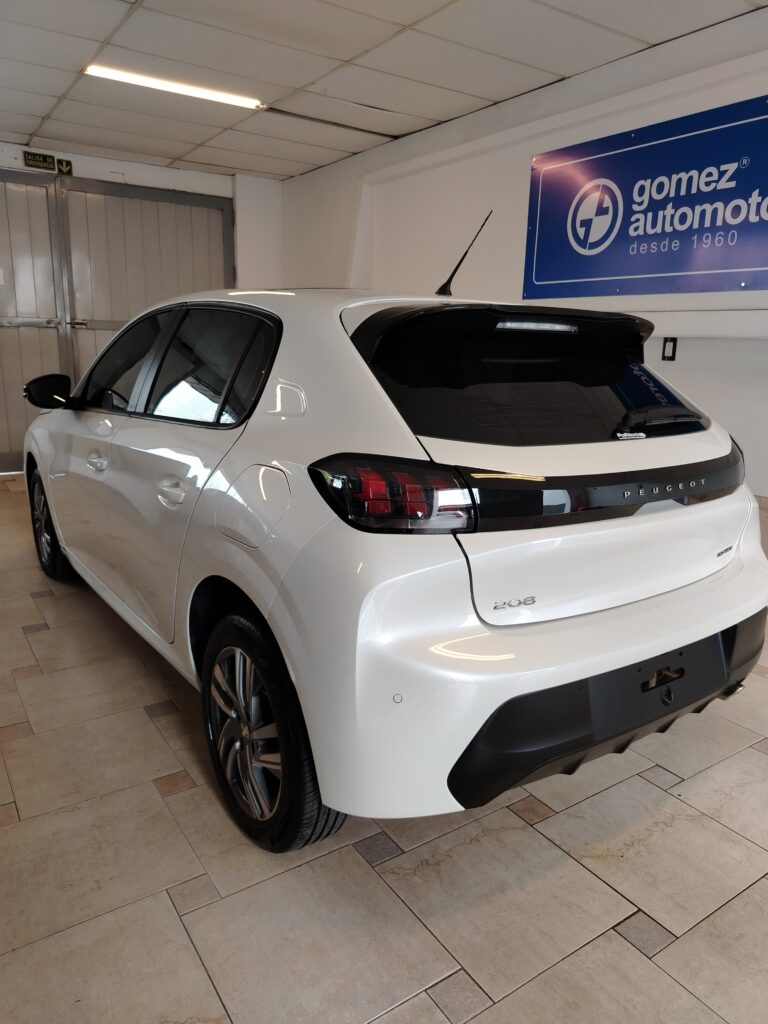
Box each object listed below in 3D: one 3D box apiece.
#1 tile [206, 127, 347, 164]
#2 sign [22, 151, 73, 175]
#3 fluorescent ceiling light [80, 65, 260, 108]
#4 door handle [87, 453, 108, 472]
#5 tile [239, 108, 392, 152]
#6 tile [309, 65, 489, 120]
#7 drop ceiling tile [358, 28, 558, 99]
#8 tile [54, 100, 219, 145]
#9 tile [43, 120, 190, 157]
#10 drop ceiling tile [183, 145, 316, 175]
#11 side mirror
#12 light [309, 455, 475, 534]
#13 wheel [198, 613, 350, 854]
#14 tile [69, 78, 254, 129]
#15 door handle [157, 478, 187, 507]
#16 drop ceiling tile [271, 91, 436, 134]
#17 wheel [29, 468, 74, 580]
[{"bbox_3d":[-0.922,-3.190,6.232,1.200,0.020,0.605,-8,16,-34],"label":"tile"},{"bbox_3d":[-2.998,-3.112,6.353,0.390,0.150,0.012,-7,16,-33],"label":"sign"},{"bbox_3d":[-1.345,-2.810,4.710,1.200,0.055,0.070,-8,16,-34],"label":"fluorescent ceiling light"},{"bbox_3d":[-1.068,-0.186,2.648,0.045,0.072,0.195,-8,16,-35],"label":"door handle"},{"bbox_3d":[-0.578,-3.104,5.824,1.210,0.021,0.603,-8,17,-34],"label":"tile"},{"bbox_3d":[0.116,-2.856,4.857,1.210,0.021,0.603,-8,17,-34],"label":"tile"},{"bbox_3d":[0.463,-2.732,4.373,1.210,0.021,0.603,-8,17,-34],"label":"drop ceiling tile"},{"bbox_3d":[-1.940,-3.080,5.617,1.210,0.021,0.603,-8,17,-34],"label":"tile"},{"bbox_3d":[-2.287,-3.204,6.101,1.210,0.021,0.603,-8,17,-34],"label":"tile"},{"bbox_3d":[-1.266,-3.317,6.722,1.200,0.020,0.605,-8,16,-34],"label":"drop ceiling tile"},{"bbox_3d":[-1.422,-0.512,3.016,0.195,0.145,0.115,-8,16,-35],"label":"side mirror"},{"bbox_3d":[0.008,-0.045,1.454,0.280,0.155,0.220,-6,15,-27],"label":"light"},{"bbox_3d":[-0.289,0.560,1.883,0.205,0.618,0.618,-8,16,-34],"label":"wheel"},{"bbox_3d":[-1.593,-2.956,5.134,1.210,0.021,0.603,-8,17,-34],"label":"tile"},{"bbox_3d":[-0.597,-0.055,1.995,0.045,0.072,0.195,-8,16,-35],"label":"door handle"},{"bbox_3d":[-0.231,-2.980,5.340,1.210,0.021,0.603,-8,17,-34],"label":"drop ceiling tile"},{"bbox_3d":[-1.754,0.029,3.823,0.200,0.610,0.610,-8,16,-35],"label":"wheel"}]

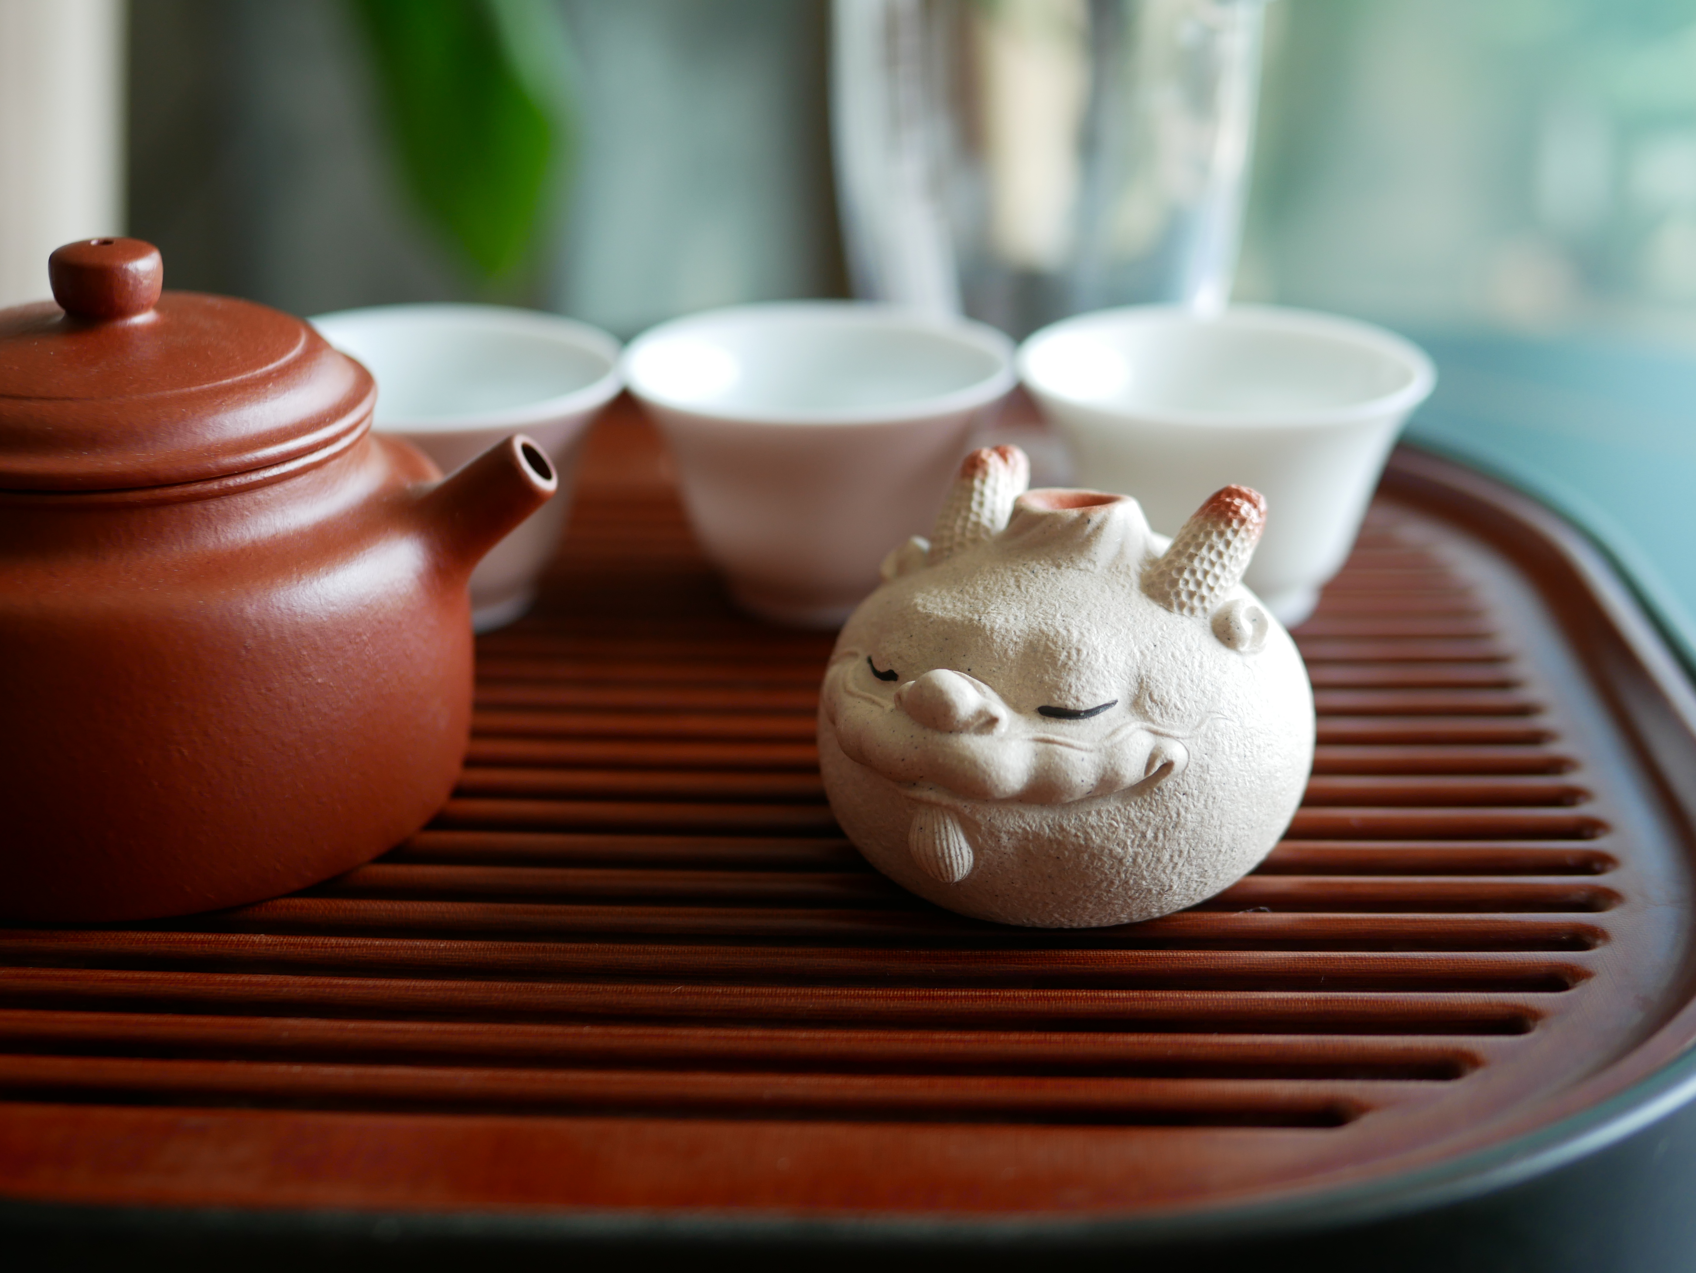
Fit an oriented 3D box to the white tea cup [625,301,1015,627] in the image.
[{"bbox_3d":[-0.004,-0.027,0.401,0.062,0.040,0.062,-1,24,0],"label":"white tea cup"}]

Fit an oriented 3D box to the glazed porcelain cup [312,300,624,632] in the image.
[{"bbox_3d":[-0.068,-0.025,0.401,0.063,0.040,0.063,-1,24,0],"label":"glazed porcelain cup"}]

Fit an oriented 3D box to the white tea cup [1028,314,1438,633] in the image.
[{"bbox_3d":[0.060,-0.025,0.394,0.064,0.040,0.064,-1,24,0],"label":"white tea cup"}]

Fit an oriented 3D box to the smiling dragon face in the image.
[{"bbox_3d":[0.027,0.006,0.308,0.062,0.055,0.063,12,27,28],"label":"smiling dragon face"}]

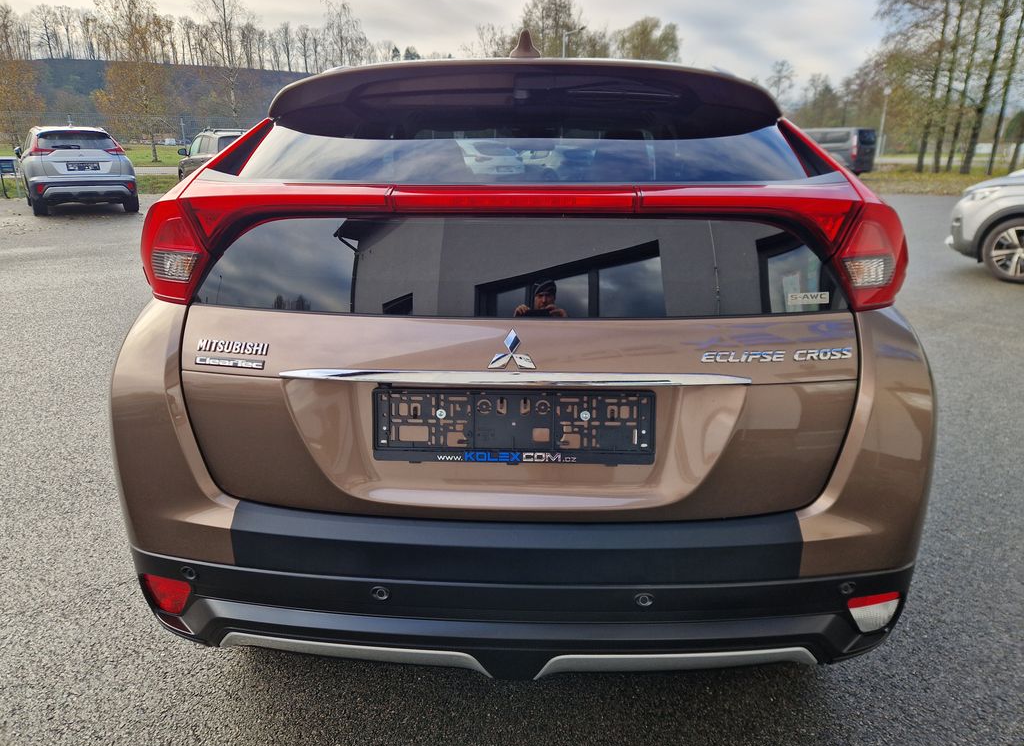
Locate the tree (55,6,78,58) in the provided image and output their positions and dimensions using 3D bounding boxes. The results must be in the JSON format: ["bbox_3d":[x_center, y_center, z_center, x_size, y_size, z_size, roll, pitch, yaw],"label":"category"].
[{"bbox_3d":[-122.057,-93.504,186.414,5.221,13.036,5.221,1,19,0],"label":"tree"}]

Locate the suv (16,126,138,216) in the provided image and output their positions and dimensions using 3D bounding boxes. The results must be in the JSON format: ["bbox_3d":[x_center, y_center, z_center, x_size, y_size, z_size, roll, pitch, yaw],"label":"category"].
[{"bbox_3d":[-9.233,-4.325,14.335,1.805,1.685,4.540,-12,23,-34],"label":"suv"}]

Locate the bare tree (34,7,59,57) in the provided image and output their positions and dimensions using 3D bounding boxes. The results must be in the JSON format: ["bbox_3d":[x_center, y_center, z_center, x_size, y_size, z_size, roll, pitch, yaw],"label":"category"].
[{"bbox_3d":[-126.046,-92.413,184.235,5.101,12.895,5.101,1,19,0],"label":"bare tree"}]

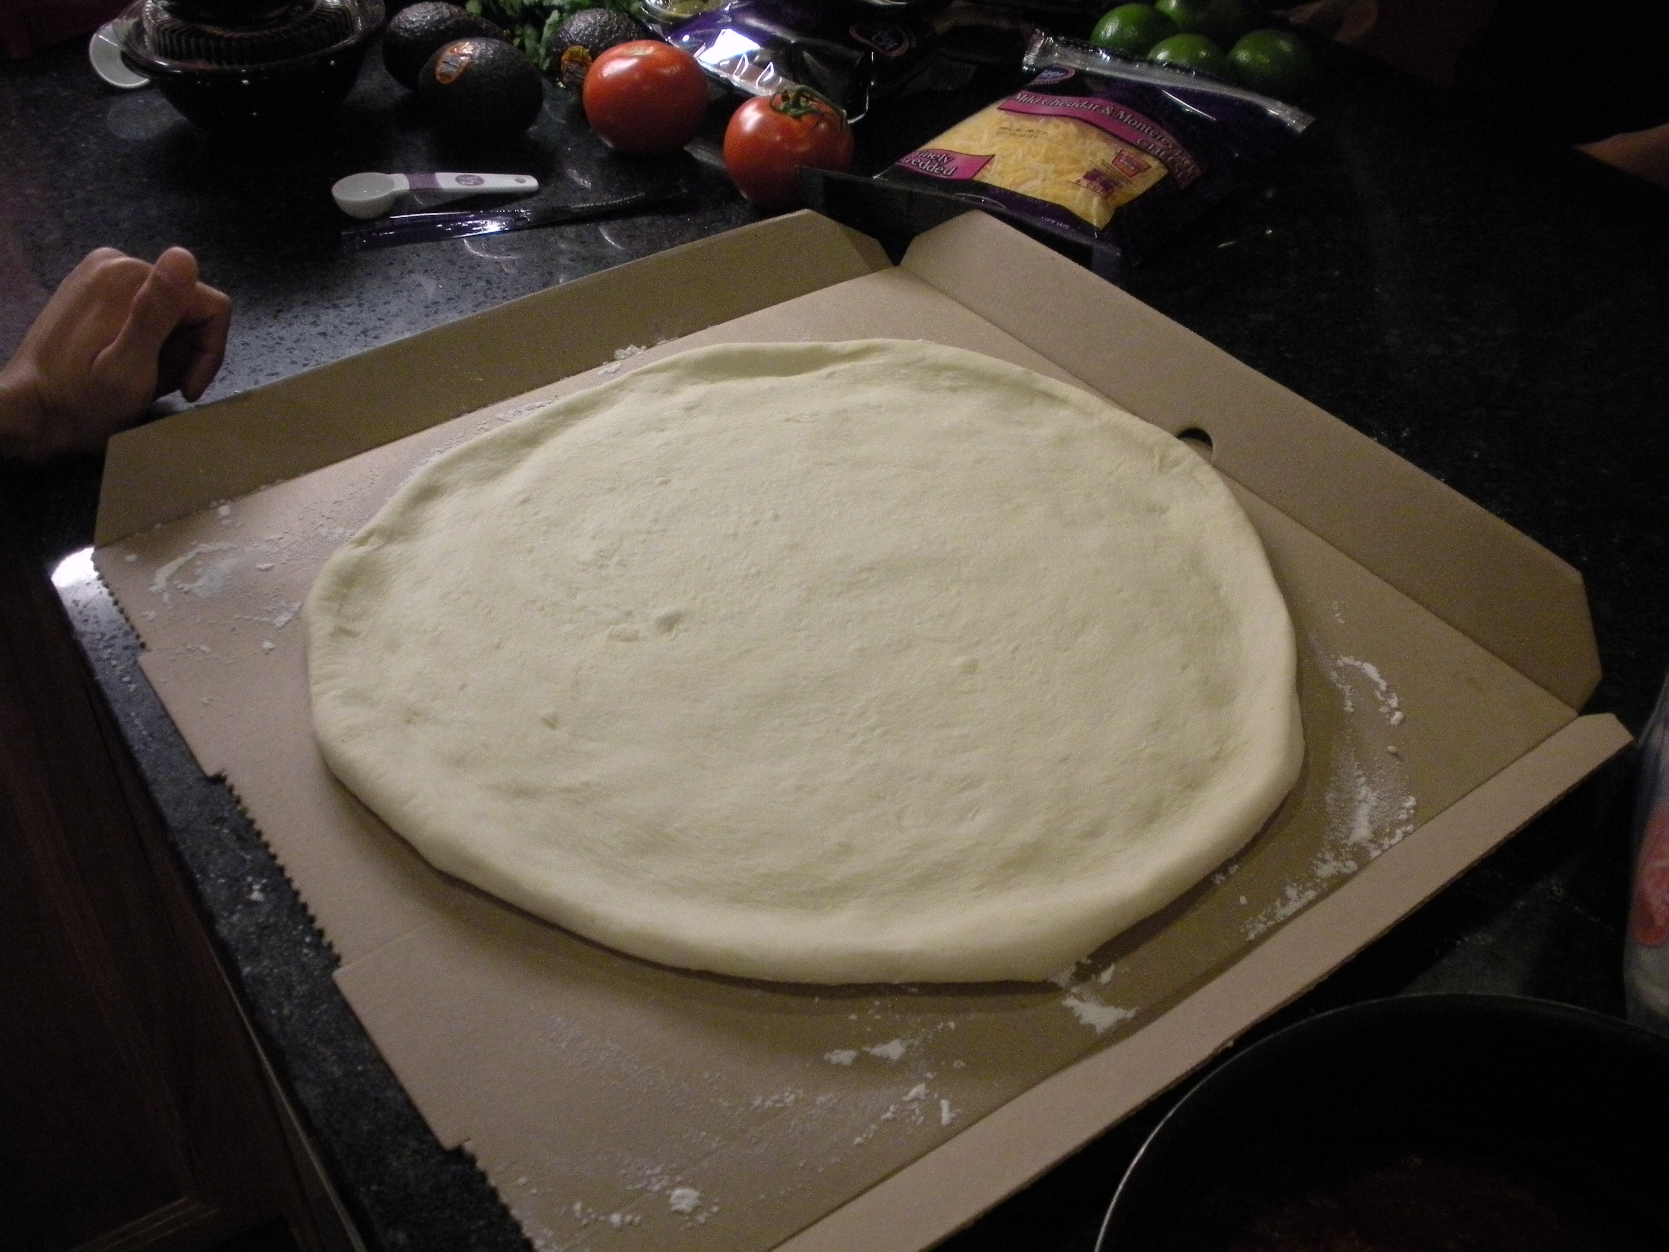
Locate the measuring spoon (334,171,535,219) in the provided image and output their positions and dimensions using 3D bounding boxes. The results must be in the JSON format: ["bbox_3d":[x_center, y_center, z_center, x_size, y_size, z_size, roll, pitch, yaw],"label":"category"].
[{"bbox_3d":[-0.211,-0.230,0.896,0.107,0.021,0.033,-13,43,-16],"label":"measuring spoon"}]

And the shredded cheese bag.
[{"bbox_3d":[0.137,-0.265,0.930,0.177,0.038,0.205,25,46,25],"label":"shredded cheese bag"}]

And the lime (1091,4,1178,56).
[{"bbox_3d":[0.182,-0.349,1.020,0.052,0.049,0.052,1,41,0],"label":"lime"}]

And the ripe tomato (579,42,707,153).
[{"bbox_3d":[-0.106,-0.295,0.943,0.070,0.060,0.070,1,41,0],"label":"ripe tomato"}]

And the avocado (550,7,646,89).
[{"bbox_3d":[-0.136,-0.333,0.991,0.055,0.055,0.067,-20,45,-22],"label":"avocado"}]

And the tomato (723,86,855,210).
[{"bbox_3d":[-0.024,-0.254,0.896,0.070,0.060,0.070,1,41,0],"label":"tomato"}]

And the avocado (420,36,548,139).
[{"bbox_3d":[-0.200,-0.304,0.956,0.073,0.055,0.055,11,42,12],"label":"avocado"}]

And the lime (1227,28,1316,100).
[{"bbox_3d":[0.259,-0.329,1.000,0.050,0.046,0.050,1,41,0],"label":"lime"}]

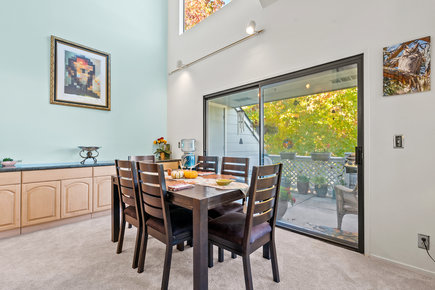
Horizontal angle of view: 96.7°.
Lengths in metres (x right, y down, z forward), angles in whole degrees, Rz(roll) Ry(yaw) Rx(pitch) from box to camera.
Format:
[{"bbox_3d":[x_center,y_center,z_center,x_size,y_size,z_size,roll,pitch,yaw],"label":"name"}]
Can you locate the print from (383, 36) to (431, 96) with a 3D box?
[{"bbox_3d":[1.688,-0.691,1.734,0.304,0.461,0.025,0,0,44],"label":"print"}]

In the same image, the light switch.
[{"bbox_3d":[1.660,-0.026,1.767,0.076,0.117,0.014,0,0,44],"label":"light switch"}]

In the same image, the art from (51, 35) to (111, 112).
[{"bbox_3d":[-2.310,-1.182,3.346,0.035,1.078,0.864,0,0,44],"label":"art"}]

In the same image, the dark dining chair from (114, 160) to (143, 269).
[{"bbox_3d":[-0.707,0.626,2.008,0.465,0.950,0.545,0,0,44],"label":"dark dining chair"}]

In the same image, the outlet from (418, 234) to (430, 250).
[{"bbox_3d":[1.771,0.837,1.655,0.074,0.118,0.012,0,0,44],"label":"outlet"}]

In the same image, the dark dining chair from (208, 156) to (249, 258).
[{"bbox_3d":[0.040,0.628,2.122,0.465,0.950,0.545,0,0,44],"label":"dark dining chair"}]

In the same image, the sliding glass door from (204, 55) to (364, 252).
[{"bbox_3d":[0.632,0.092,2.821,2.430,2.030,0.090,0,0,44],"label":"sliding glass door"}]

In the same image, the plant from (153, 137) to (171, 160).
[{"bbox_3d":[-1.125,0.062,3.971,0.340,0.470,0.340,0,0,44],"label":"plant"}]

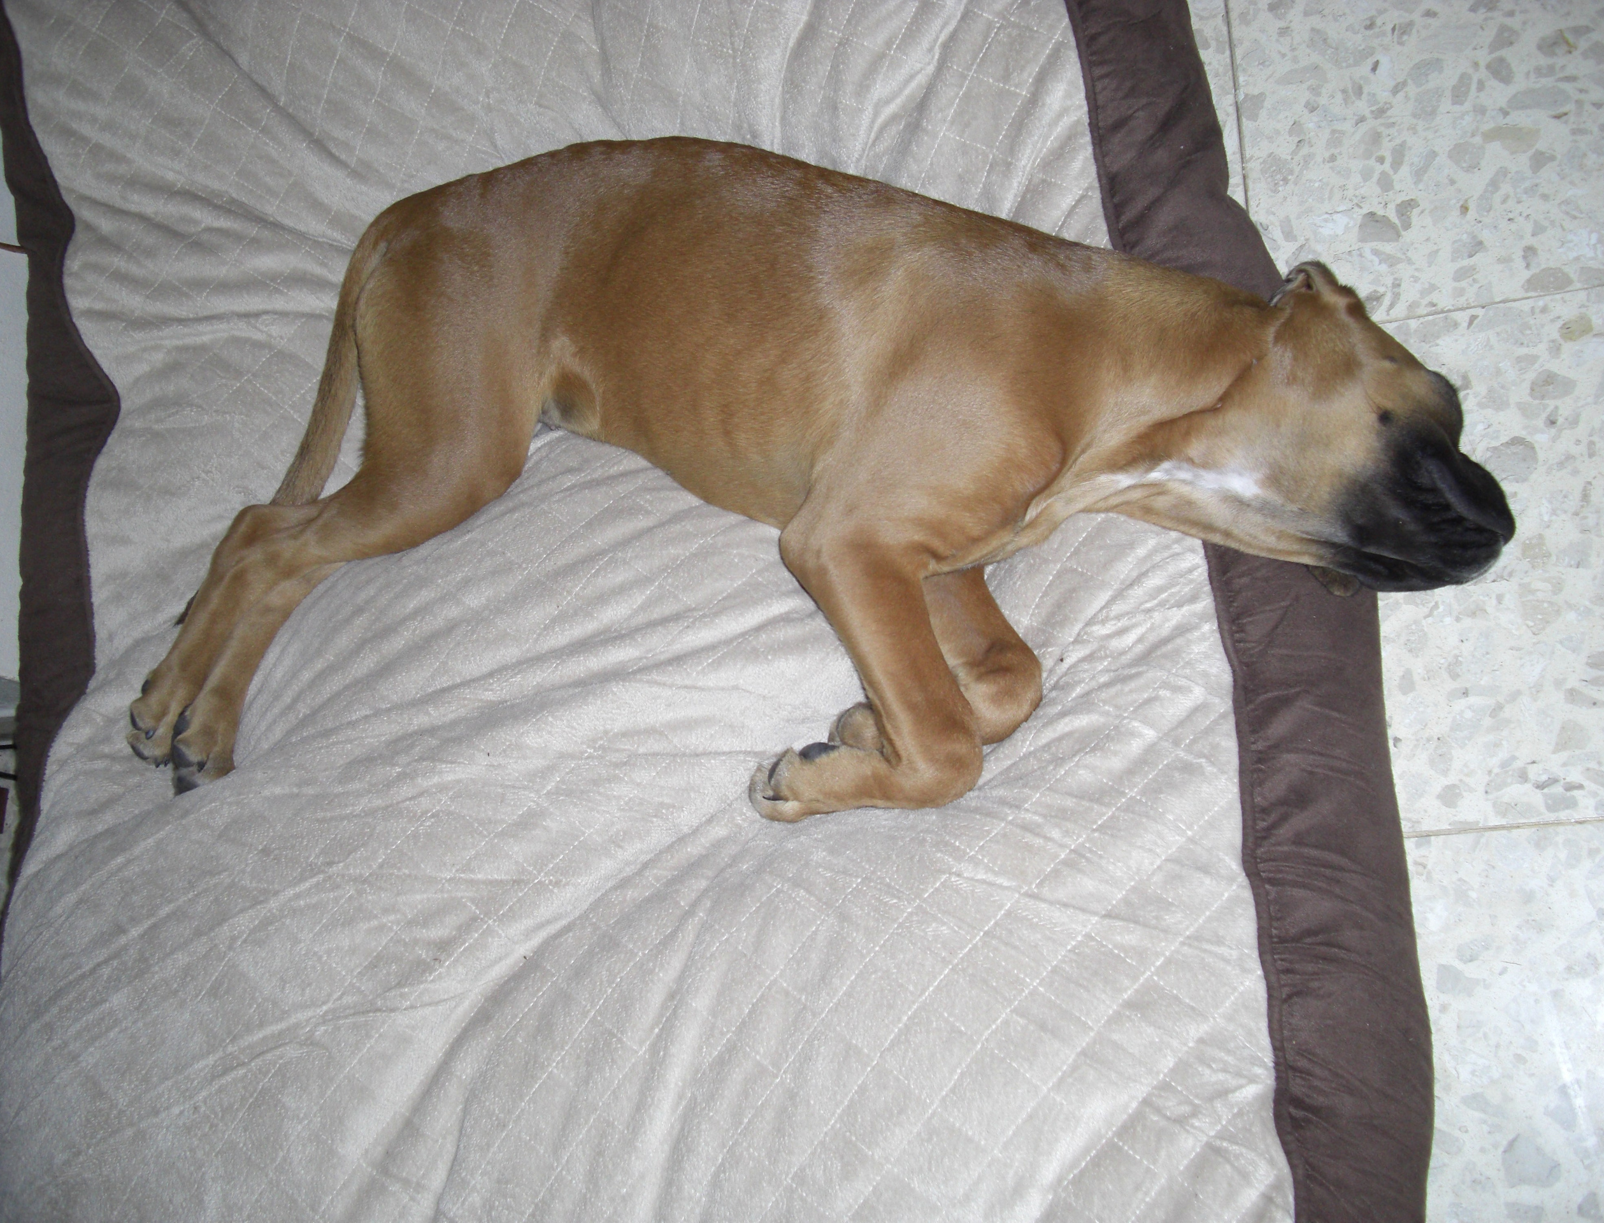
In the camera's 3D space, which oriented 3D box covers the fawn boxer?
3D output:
[{"bbox_3d":[-0.024,-0.092,1.171,0.948,0.180,0.499,4,76,15],"label":"fawn boxer"}]

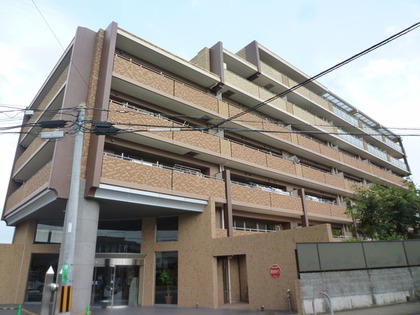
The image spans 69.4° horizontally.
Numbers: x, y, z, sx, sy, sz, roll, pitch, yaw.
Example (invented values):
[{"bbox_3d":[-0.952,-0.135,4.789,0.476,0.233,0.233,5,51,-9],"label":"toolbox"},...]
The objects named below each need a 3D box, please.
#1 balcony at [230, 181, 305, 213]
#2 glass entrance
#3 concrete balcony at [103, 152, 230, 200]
[{"bbox_3d":[3.801,3.077,21.822,7.577,1.277,1.400,15,-26,-37],"label":"balcony"},{"bbox_3d":[-5.299,7.154,17.029,2.800,2.120,0.250,-4,-21,6],"label":"glass entrance"},{"bbox_3d":[-2.469,1.378,16.857,7.768,1.277,1.400,15,-26,-37],"label":"concrete balcony"}]

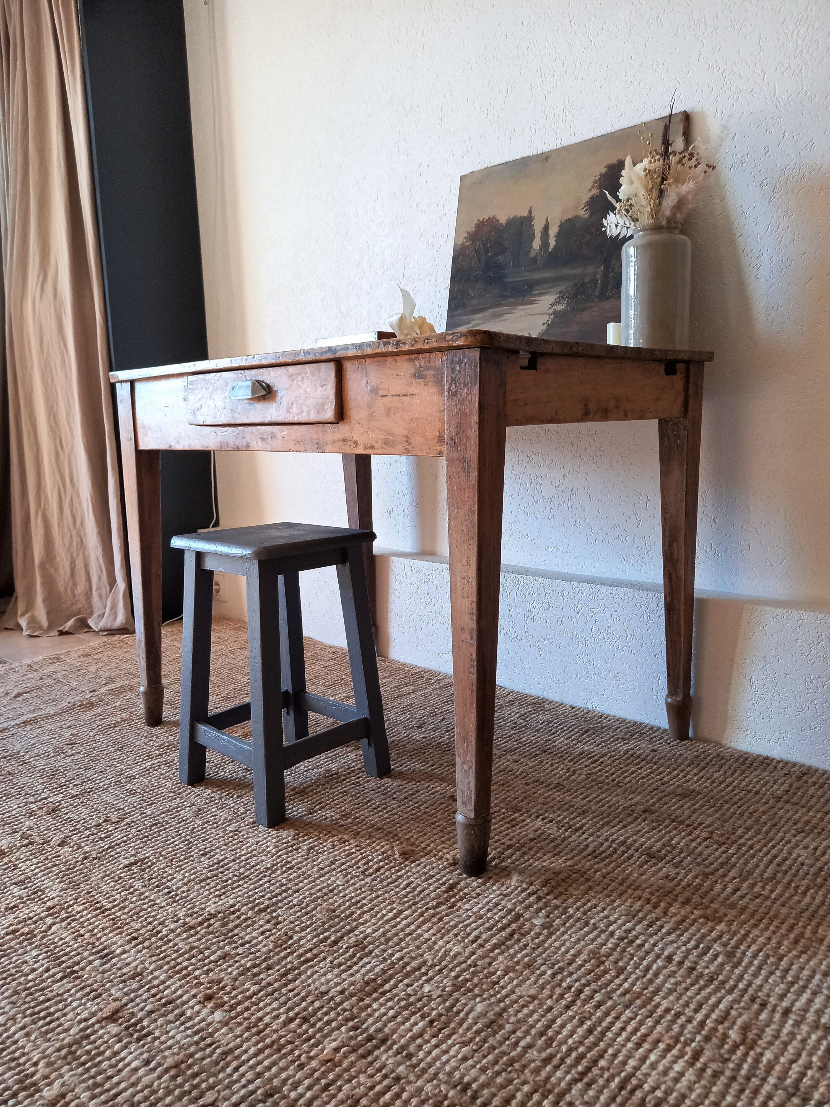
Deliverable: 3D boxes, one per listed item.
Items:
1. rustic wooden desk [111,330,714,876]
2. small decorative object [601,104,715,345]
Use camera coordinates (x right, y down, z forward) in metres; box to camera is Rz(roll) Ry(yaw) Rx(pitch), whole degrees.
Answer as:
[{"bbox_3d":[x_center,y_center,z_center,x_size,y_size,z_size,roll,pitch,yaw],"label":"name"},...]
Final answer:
[{"bbox_3d":[-0.024,-0.004,1.658,0.971,0.760,0.722,8,13,43],"label":"rustic wooden desk"},{"bbox_3d":[0.431,-0.577,1.433,0.173,0.424,0.163,8,13,43],"label":"small decorative object"}]

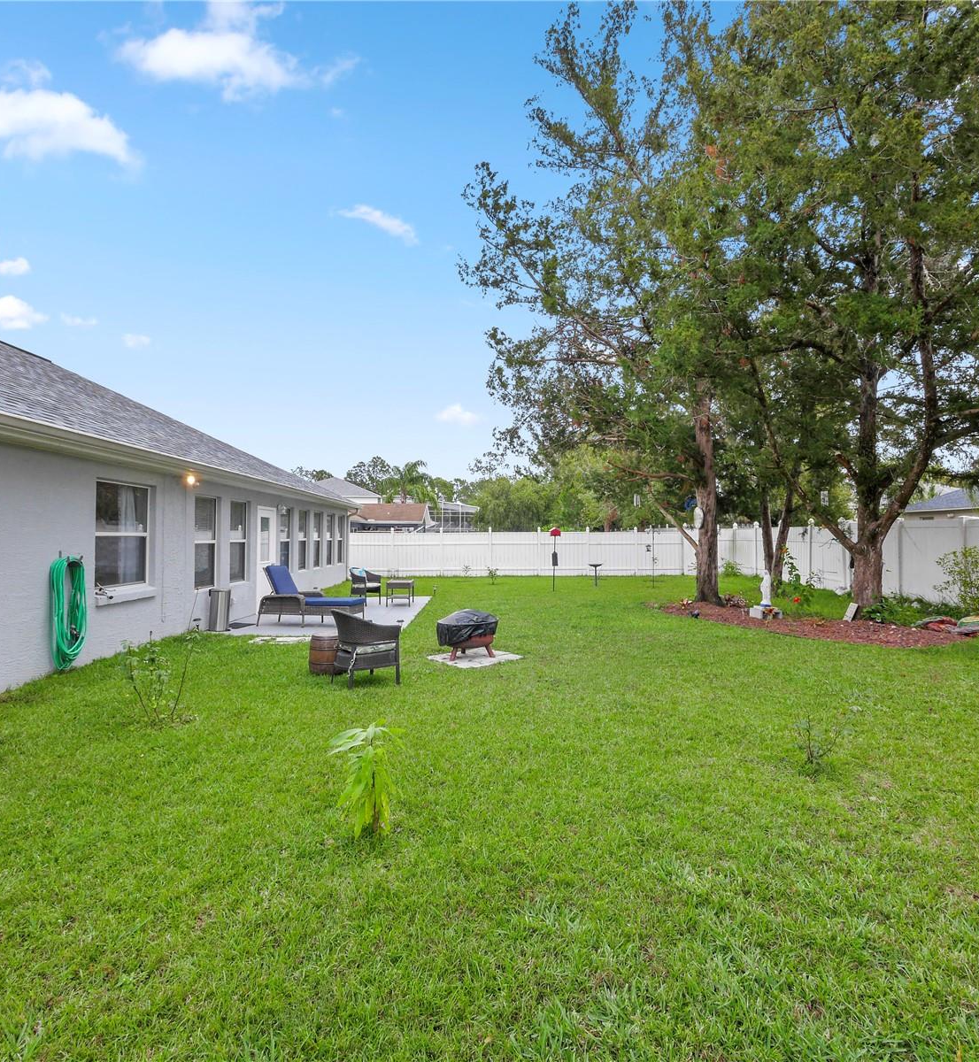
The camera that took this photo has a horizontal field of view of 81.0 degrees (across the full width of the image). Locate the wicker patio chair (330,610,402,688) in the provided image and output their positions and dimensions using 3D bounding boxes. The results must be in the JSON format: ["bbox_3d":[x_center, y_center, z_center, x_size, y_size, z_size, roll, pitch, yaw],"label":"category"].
[{"bbox_3d":[-1.338,1.229,6.104,0.620,0.770,0.600,1,-1,-37],"label":"wicker patio chair"}]

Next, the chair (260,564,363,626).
[{"bbox_3d":[-3.087,1.131,10.026,1.800,1.040,0.690,0,-1,13],"label":"chair"}]

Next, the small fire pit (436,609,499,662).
[{"bbox_3d":[-0.259,1.325,7.423,0.780,0.580,0.780,0,-1,0],"label":"small fire pit"}]

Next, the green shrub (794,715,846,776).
[{"bbox_3d":[2.201,1.411,3.872,0.320,0.370,0.310,0,-1,0],"label":"green shrub"}]

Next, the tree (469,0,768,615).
[{"bbox_3d":[2.984,-5.082,13.278,6.800,13.500,6.400,0,-1,0],"label":"tree"}]

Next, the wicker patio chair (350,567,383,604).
[{"bbox_3d":[-2.868,1.280,13.305,0.640,0.800,0.620,0,-1,33],"label":"wicker patio chair"}]

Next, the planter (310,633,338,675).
[{"bbox_3d":[-1.849,1.397,6.583,0.440,0.440,0.440,0,-1,0],"label":"planter"}]

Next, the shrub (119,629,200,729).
[{"bbox_3d":[-2.718,1.192,4.754,0.610,0.760,0.570,0,-1,0],"label":"shrub"}]

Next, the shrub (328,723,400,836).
[{"bbox_3d":[-0.638,1.287,3.033,0.400,0.590,0.400,0,-1,0],"label":"shrub"}]

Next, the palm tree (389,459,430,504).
[{"bbox_3d":[-6.979,-1.966,49.048,4.000,8.200,4.000,0,-1,0],"label":"palm tree"}]

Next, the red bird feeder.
[{"bbox_3d":[1.935,0.831,16.911,0.310,1.850,0.290,0,-1,0],"label":"red bird feeder"}]

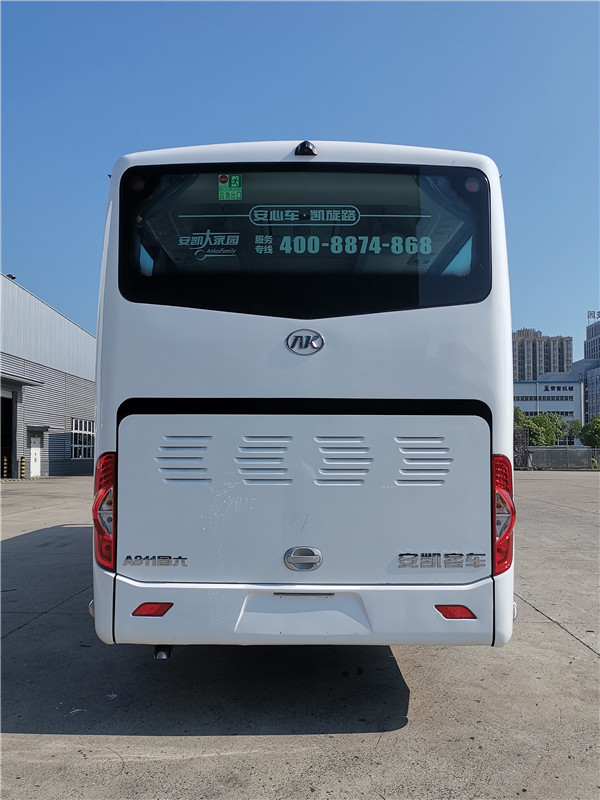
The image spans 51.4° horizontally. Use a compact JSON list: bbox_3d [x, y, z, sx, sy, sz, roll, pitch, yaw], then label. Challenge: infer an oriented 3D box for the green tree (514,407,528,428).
[{"bbox_3d":[18.818,3.305,55.000,3.600,5.200,3.600,0,-4,0],"label":"green tree"}]

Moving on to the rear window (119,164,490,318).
[{"bbox_3d":[0.027,-0.935,3.680,2.200,0.940,0.160,0,-7,1],"label":"rear window"}]

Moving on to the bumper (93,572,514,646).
[{"bbox_3d":[0.020,1.180,3.560,2.430,0.395,0.280,0,-4,1],"label":"bumper"}]

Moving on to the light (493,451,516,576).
[{"bbox_3d":[1.158,0.660,3.570,0.180,0.680,0.170,0,-4,-3],"label":"light"}]

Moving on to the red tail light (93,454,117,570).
[{"bbox_3d":[-1.128,0.645,3.600,0.180,0.680,0.170,0,-4,5],"label":"red tail light"}]

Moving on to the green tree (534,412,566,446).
[{"bbox_3d":[21.991,3.482,55.000,3.500,4.700,3.400,0,-4,0],"label":"green tree"}]

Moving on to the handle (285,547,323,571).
[{"bbox_3d":[0.019,0.876,3.450,0.212,0.135,0.050,0,-4,1],"label":"handle"}]

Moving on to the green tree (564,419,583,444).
[{"bbox_3d":[28.103,4.256,64.000,2.900,4.600,2.900,0,-4,0],"label":"green tree"}]

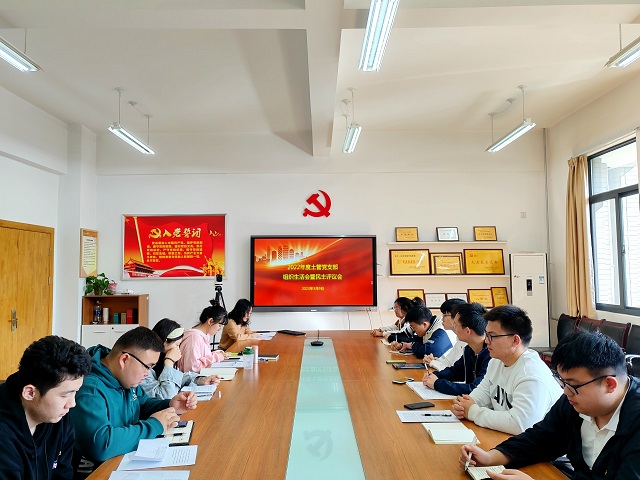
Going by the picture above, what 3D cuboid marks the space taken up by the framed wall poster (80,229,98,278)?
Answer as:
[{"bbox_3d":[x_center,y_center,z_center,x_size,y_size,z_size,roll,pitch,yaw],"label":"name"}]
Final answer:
[{"bbox_3d":[-3.164,0.196,6.846,0.025,0.660,0.520,0,-3,-1],"label":"framed wall poster"}]

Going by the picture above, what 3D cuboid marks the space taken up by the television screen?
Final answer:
[{"bbox_3d":[-0.087,0.479,7.083,1.794,1.085,0.090,0,-3,-1],"label":"television screen"}]

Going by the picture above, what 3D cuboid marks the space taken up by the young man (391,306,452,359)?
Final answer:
[{"bbox_3d":[0.937,1.180,4.375,0.720,1.183,0.540,0,-3,-13],"label":"young man"}]

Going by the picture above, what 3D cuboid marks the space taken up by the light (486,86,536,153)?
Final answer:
[{"bbox_3d":[2.325,-1.421,6.155,0.150,0.447,1.289,0,-3,-1],"label":"light"}]

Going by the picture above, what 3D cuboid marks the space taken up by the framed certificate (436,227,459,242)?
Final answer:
[{"bbox_3d":[1.825,-0.076,7.126,0.281,0.197,0.025,0,-17,-1],"label":"framed certificate"}]

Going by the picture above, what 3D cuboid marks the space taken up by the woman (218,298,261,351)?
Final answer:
[{"bbox_3d":[-0.922,1.267,5.643,0.630,1.200,0.500,-1,-4,11],"label":"woman"}]

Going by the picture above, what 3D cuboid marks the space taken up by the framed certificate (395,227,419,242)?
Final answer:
[{"bbox_3d":[1.254,-0.077,7.172,0.323,0.213,0.020,0,-18,-1],"label":"framed certificate"}]

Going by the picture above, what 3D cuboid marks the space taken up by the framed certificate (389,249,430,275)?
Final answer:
[{"bbox_3d":[1.285,0.319,7.084,0.559,0.364,0.025,0,-16,-1],"label":"framed certificate"}]

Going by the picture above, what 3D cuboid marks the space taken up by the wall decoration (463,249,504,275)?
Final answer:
[{"bbox_3d":[2.353,0.318,7.140,0.572,0.382,0.025,0,-16,-1],"label":"wall decoration"}]

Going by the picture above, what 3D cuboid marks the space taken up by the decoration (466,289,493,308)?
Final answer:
[{"bbox_3d":[2.279,0.838,7.074,0.328,0.269,0.025,0,-18,-1],"label":"decoration"}]

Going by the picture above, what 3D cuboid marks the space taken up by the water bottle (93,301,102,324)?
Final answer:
[{"bbox_3d":[-3.054,1.000,6.860,0.092,0.325,0.092,0,-3,-1],"label":"water bottle"}]

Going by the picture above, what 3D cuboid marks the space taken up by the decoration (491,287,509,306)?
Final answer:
[{"bbox_3d":[2.554,0.821,7.072,0.219,0.295,0.025,0,-19,-1],"label":"decoration"}]

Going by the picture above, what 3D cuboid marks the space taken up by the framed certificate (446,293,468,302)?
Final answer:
[{"bbox_3d":[1.958,0.874,7.122,0.307,0.222,0.020,0,-17,-1],"label":"framed certificate"}]

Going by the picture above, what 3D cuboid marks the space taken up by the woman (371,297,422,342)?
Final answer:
[{"bbox_3d":[0.887,1.224,5.404,0.700,1.198,0.500,0,-3,-12],"label":"woman"}]

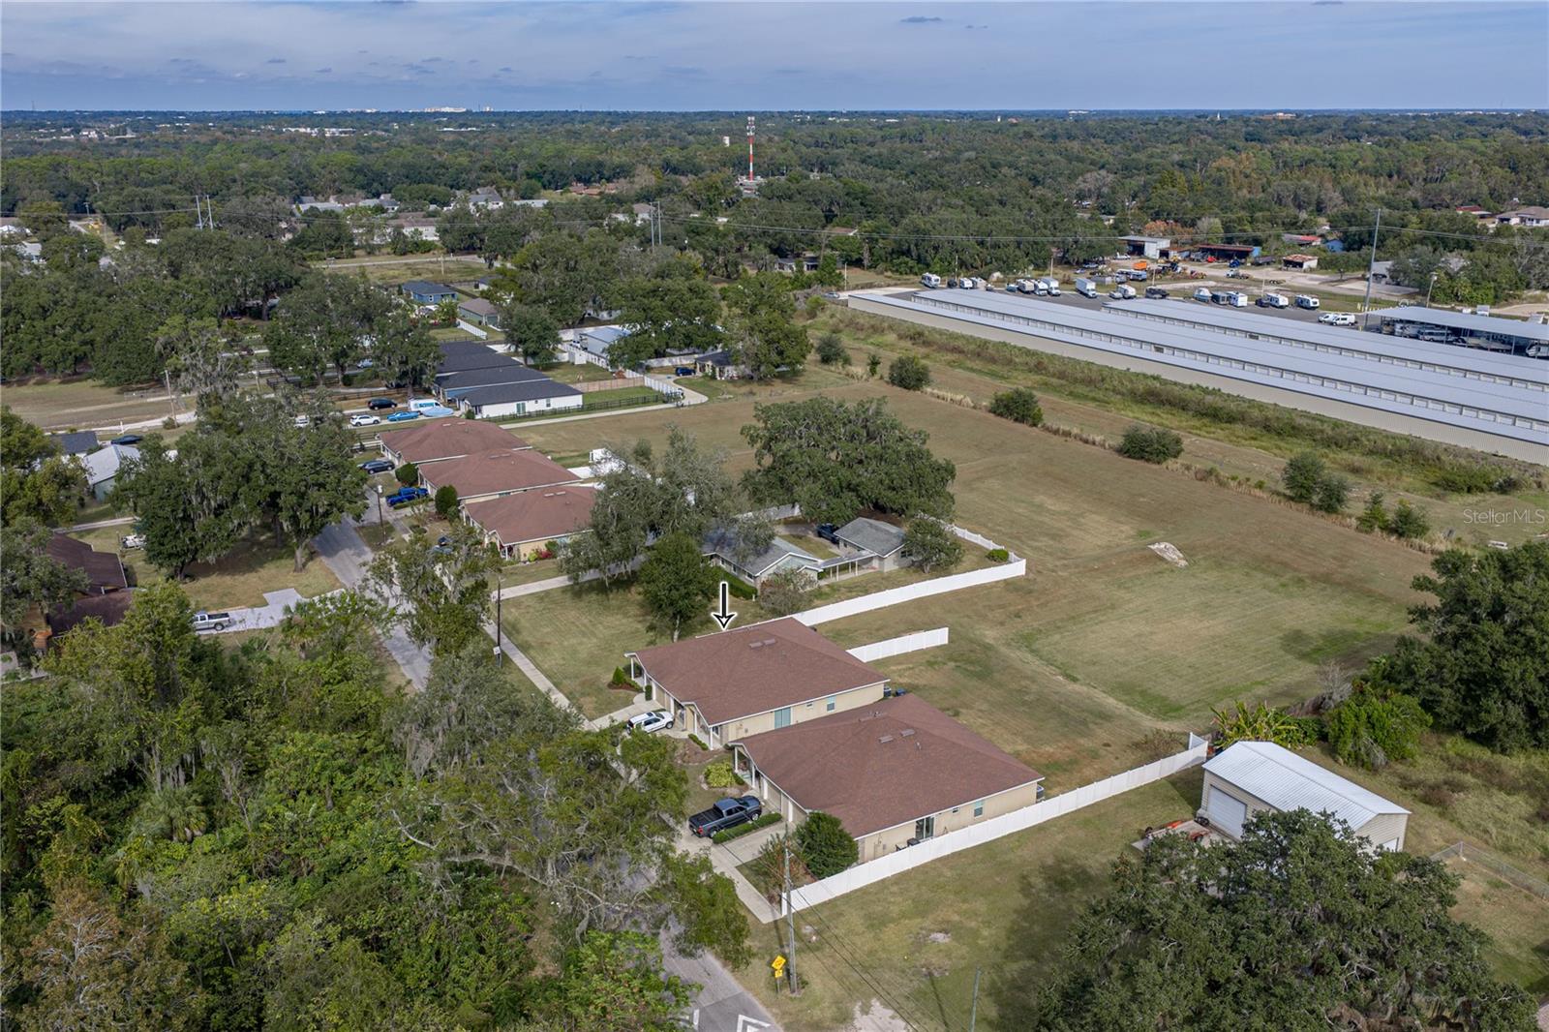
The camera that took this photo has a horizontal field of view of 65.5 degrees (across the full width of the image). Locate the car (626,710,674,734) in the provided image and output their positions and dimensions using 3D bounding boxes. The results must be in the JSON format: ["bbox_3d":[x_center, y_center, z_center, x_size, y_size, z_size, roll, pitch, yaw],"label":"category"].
[{"bbox_3d":[-11.074,18.669,108.606,4.600,1.650,1.850,-12,22,-32],"label":"car"}]

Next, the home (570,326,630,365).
[{"bbox_3d":[-36.026,-40.305,277.640,11.300,5.100,17.500,-11,22,-29],"label":"home"}]

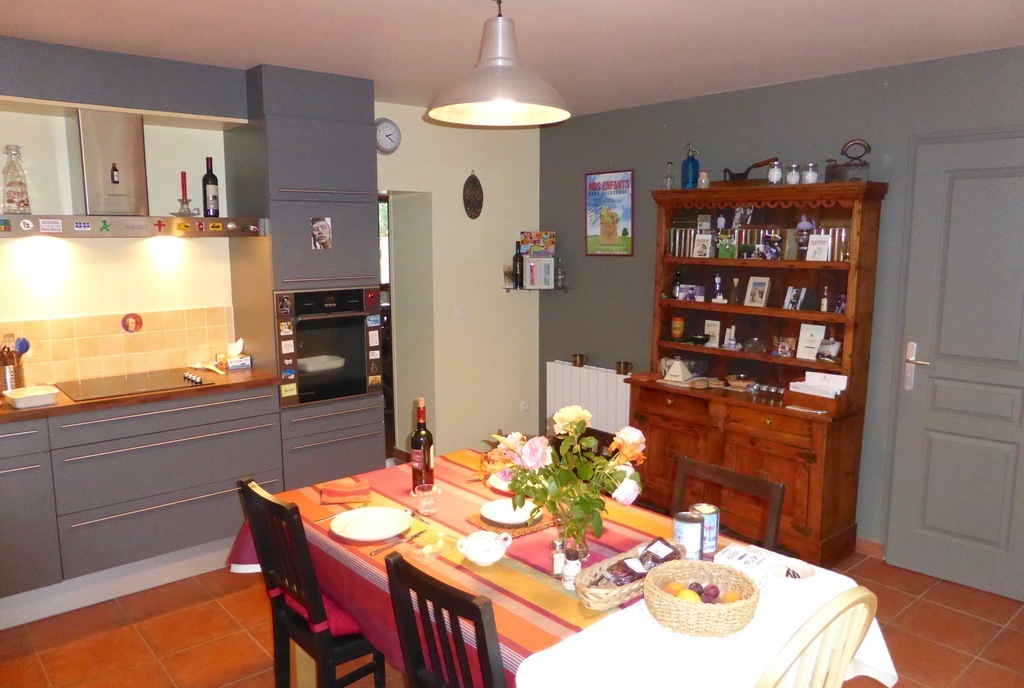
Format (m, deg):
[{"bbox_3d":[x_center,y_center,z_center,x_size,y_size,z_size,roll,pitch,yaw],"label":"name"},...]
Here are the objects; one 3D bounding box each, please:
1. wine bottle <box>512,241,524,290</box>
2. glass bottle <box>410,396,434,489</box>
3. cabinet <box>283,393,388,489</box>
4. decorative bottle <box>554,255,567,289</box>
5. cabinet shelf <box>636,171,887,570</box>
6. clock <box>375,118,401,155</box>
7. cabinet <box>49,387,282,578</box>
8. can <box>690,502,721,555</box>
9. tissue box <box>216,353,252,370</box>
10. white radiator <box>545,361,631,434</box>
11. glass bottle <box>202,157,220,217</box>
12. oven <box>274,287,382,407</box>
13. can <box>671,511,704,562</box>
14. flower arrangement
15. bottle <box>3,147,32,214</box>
[{"bbox_3d":[0.048,-0.559,5.270,0.073,0.346,0.073,-8,11,-41],"label":"wine bottle"},{"bbox_3d":[-0.318,0.354,2.617,0.079,0.340,0.079,0,9,0],"label":"glass bottle"},{"bbox_3d":[-1.142,0.620,4.234,0.600,0.700,0.570,-7,11,-41],"label":"cabinet"},{"bbox_3d":[0.344,-0.504,5.250,0.078,0.227,0.078,0,9,0],"label":"decorative bottle"},{"bbox_3d":[1.274,0.102,4.147,0.410,1.913,1.289,-8,11,-41],"label":"cabinet shelf"},{"bbox_3d":[-0.761,-1.255,4.460,0.222,0.222,0.040,-7,11,-40],"label":"clock"},{"bbox_3d":[-1.735,0.581,3.663,1.000,0.715,0.570,-7,11,-40],"label":"cabinet"},{"bbox_3d":[0.539,0.517,2.074,0.082,0.113,0.082,0,8,0],"label":"can"},{"bbox_3d":[-1.501,0.090,3.998,0.120,0.070,0.196,-6,10,-36],"label":"tissue box"},{"bbox_3d":[0.569,0.455,4.970,0.090,0.600,0.820,-8,11,-44],"label":"white radiator"},{"bbox_3d":[-1.500,-0.778,3.664,0.076,0.297,0.076,-7,11,-40],"label":"glass bottle"},{"bbox_3d":[-1.120,-0.021,4.094,0.600,0.593,0.540,-7,11,-40],"label":"oven"},{"bbox_3d":[0.480,0.526,2.009,0.082,0.113,0.082,0,8,0],"label":"can"},{"bbox_3d":[0.141,0.389,2.061,0.380,0.437,0.420,-8,11,-41],"label":"flower arrangement"},{"bbox_3d":[-2.148,-0.711,3.205,0.100,0.297,0.100,-7,11,-41],"label":"bottle"}]

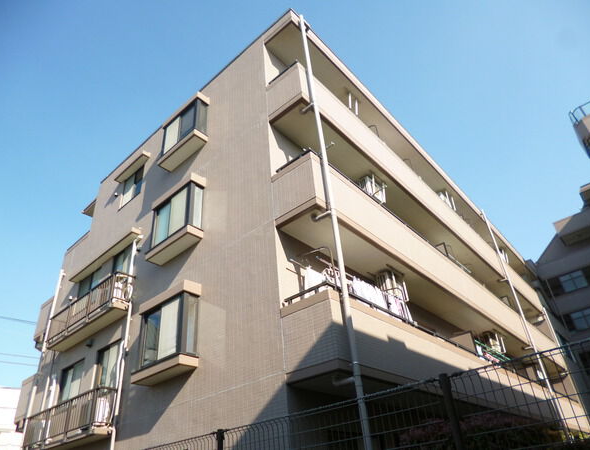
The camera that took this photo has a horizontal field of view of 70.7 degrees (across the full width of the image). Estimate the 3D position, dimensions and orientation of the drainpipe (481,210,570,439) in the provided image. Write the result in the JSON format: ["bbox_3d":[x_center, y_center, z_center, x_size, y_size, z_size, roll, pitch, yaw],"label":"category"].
[{"bbox_3d":[8.346,3.544,15.112,0.120,10.650,0.120,-30,-41,31],"label":"drainpipe"}]

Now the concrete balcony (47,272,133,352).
[{"bbox_3d":[-5.530,2.368,11.061,3.450,0.860,0.475,-30,-41,31],"label":"concrete balcony"}]

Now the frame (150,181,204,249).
[{"bbox_3d":[-2.746,-0.114,9.714,1.456,1.274,0.401,-30,-41,31],"label":"frame"}]

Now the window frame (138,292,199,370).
[{"bbox_3d":[-2.471,2.141,8.112,1.401,1.245,0.401,-30,-41,31],"label":"window frame"}]

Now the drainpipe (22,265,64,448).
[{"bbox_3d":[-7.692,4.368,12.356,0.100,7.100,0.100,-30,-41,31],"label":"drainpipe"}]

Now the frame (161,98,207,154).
[{"bbox_3d":[-3.017,-2.519,11.401,1.532,1.274,0.401,-30,-41,31],"label":"frame"}]

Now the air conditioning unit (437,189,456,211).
[{"bbox_3d":[6.040,-0.842,16.577,0.380,0.680,0.760,-30,-41,31],"label":"air conditioning unit"}]

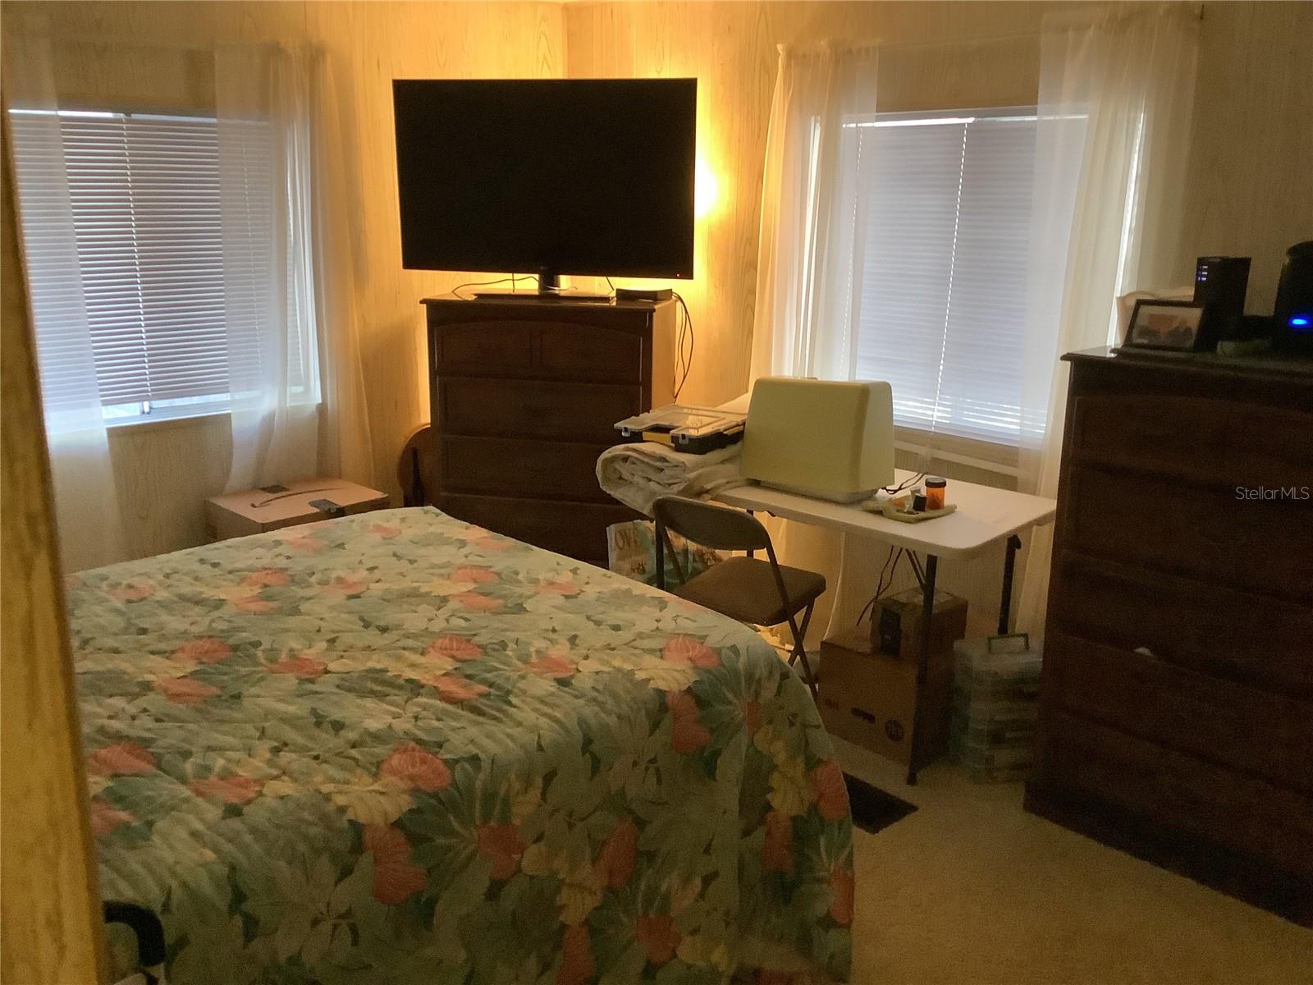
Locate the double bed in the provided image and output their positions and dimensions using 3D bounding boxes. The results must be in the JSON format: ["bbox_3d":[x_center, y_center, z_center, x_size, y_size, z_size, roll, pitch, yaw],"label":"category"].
[{"bbox_3d":[-0.901,0.660,2.827,2.100,0.630,1.820,-11,19,-39],"label":"double bed"}]

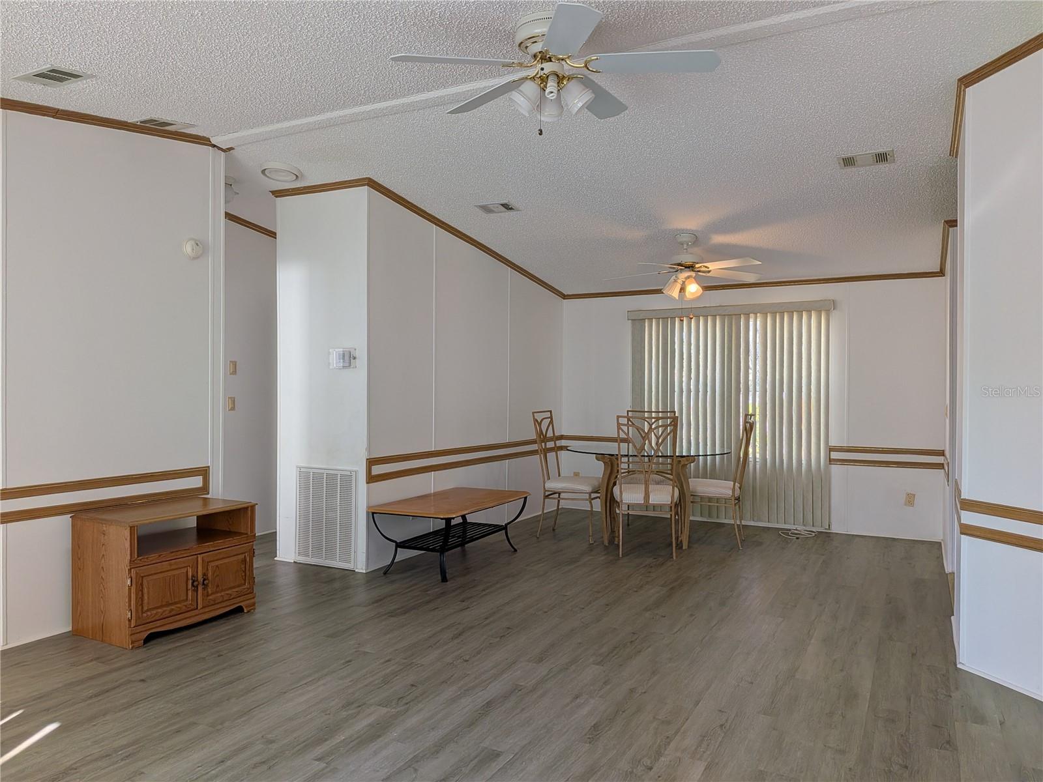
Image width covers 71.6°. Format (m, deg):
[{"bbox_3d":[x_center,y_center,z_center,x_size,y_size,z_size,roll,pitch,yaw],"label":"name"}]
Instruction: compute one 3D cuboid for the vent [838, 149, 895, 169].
[{"bbox_3d":[1.977,-1.323,4.151,0.290,0.030,0.183,0,-7,27],"label":"vent"}]

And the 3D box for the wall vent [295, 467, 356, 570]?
[{"bbox_3d":[-1.393,0.895,5.142,0.575,0.700,0.030,0,0,27],"label":"wall vent"}]

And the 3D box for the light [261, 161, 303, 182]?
[{"bbox_3d":[-1.647,-1.504,4.971,0.265,0.045,0.265,4,-7,1],"label":"light"}]

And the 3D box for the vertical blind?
[{"bbox_3d":[1.935,0.206,6.912,1.910,2.060,0.120,0,0,27],"label":"vertical blind"}]

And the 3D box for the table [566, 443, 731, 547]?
[{"bbox_3d":[1.067,0.878,6.178,1.370,0.770,1.370,0,0,0],"label":"table"}]

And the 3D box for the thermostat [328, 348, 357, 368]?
[{"bbox_3d":[-1.277,-0.232,5.136,0.226,0.143,0.045,0,0,29],"label":"thermostat"}]

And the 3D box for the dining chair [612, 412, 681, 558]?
[{"bbox_3d":[0.969,0.717,5.628,0.495,1.069,0.540,0,0,7],"label":"dining chair"}]

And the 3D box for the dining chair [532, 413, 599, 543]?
[{"bbox_3d":[0.432,0.712,6.203,0.540,1.069,0.495,0,0,23],"label":"dining chair"}]

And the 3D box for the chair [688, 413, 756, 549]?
[{"bbox_3d":[1.611,0.718,5.985,0.540,1.069,0.495,0,0,24],"label":"chair"}]

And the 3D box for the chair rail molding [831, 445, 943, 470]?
[{"bbox_3d":[3.125,0.573,6.226,0.885,0.171,0.024,0,0,29],"label":"chair rail molding"}]

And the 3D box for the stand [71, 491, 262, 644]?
[{"bbox_3d":[-1.907,0.940,3.904,0.489,0.612,0.737,0,0,29],"label":"stand"}]

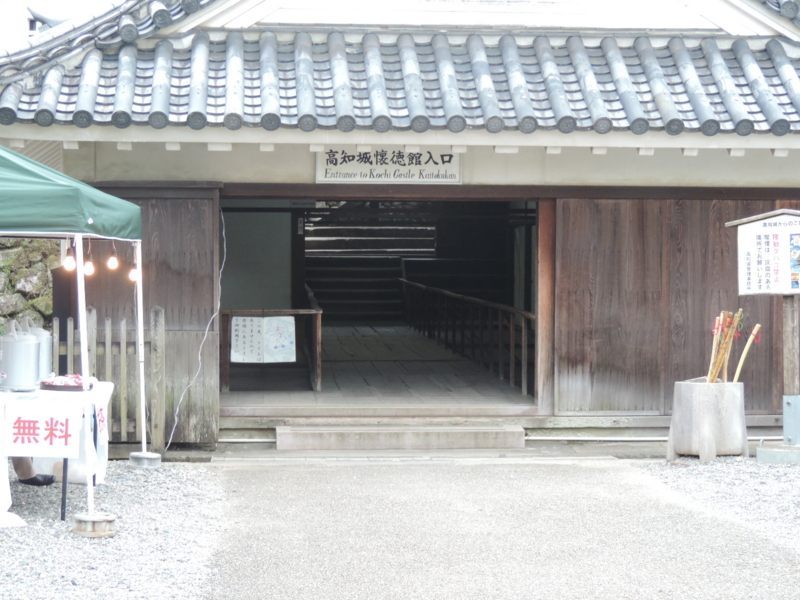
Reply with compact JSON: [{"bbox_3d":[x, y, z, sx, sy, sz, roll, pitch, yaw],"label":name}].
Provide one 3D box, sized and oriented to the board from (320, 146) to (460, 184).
[{"bbox_3d":[-0.089,-1.160,14.700,1.240,0.360,0.050,0,2,-5],"label":"board"}]

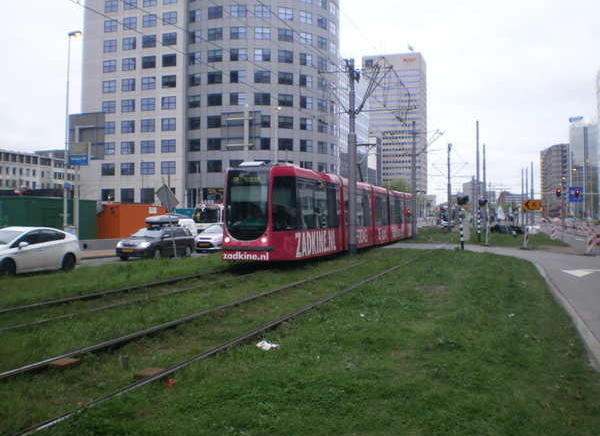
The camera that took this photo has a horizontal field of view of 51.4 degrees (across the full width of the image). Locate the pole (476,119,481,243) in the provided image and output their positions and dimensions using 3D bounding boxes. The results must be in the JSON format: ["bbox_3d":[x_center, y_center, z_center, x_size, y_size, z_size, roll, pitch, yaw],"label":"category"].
[{"bbox_3d":[15.540,-3.450,54.500,0.300,9.960,0.300,0,0,0],"label":"pole"}]

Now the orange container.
[{"bbox_3d":[-12.600,0.400,46.200,2.440,2.590,6.060,0,0,19],"label":"orange container"}]

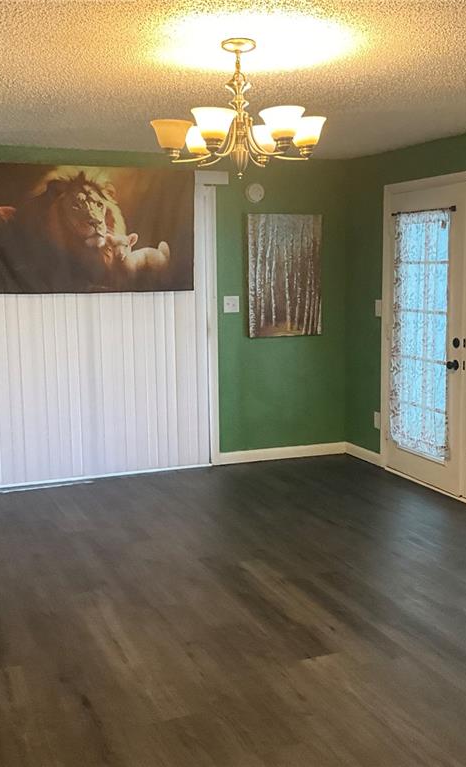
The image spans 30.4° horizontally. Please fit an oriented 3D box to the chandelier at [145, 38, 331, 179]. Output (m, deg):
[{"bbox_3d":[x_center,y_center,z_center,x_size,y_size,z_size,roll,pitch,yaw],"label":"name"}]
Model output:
[{"bbox_3d":[0.025,-1.042,3.265,0.663,0.511,0.663,-1,8,0],"label":"chandelier"}]

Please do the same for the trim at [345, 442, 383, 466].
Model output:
[{"bbox_3d":[1.044,0.573,6.946,0.012,0.090,0.592,-4,8,-22],"label":"trim"}]

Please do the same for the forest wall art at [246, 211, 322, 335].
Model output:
[{"bbox_3d":[0.419,-0.848,6.820,0.649,0.963,0.032,-4,8,-22],"label":"forest wall art"}]

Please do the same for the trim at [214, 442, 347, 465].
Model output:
[{"bbox_3d":[0.393,0.573,7.005,1.149,0.088,0.012,-4,8,-22],"label":"trim"}]

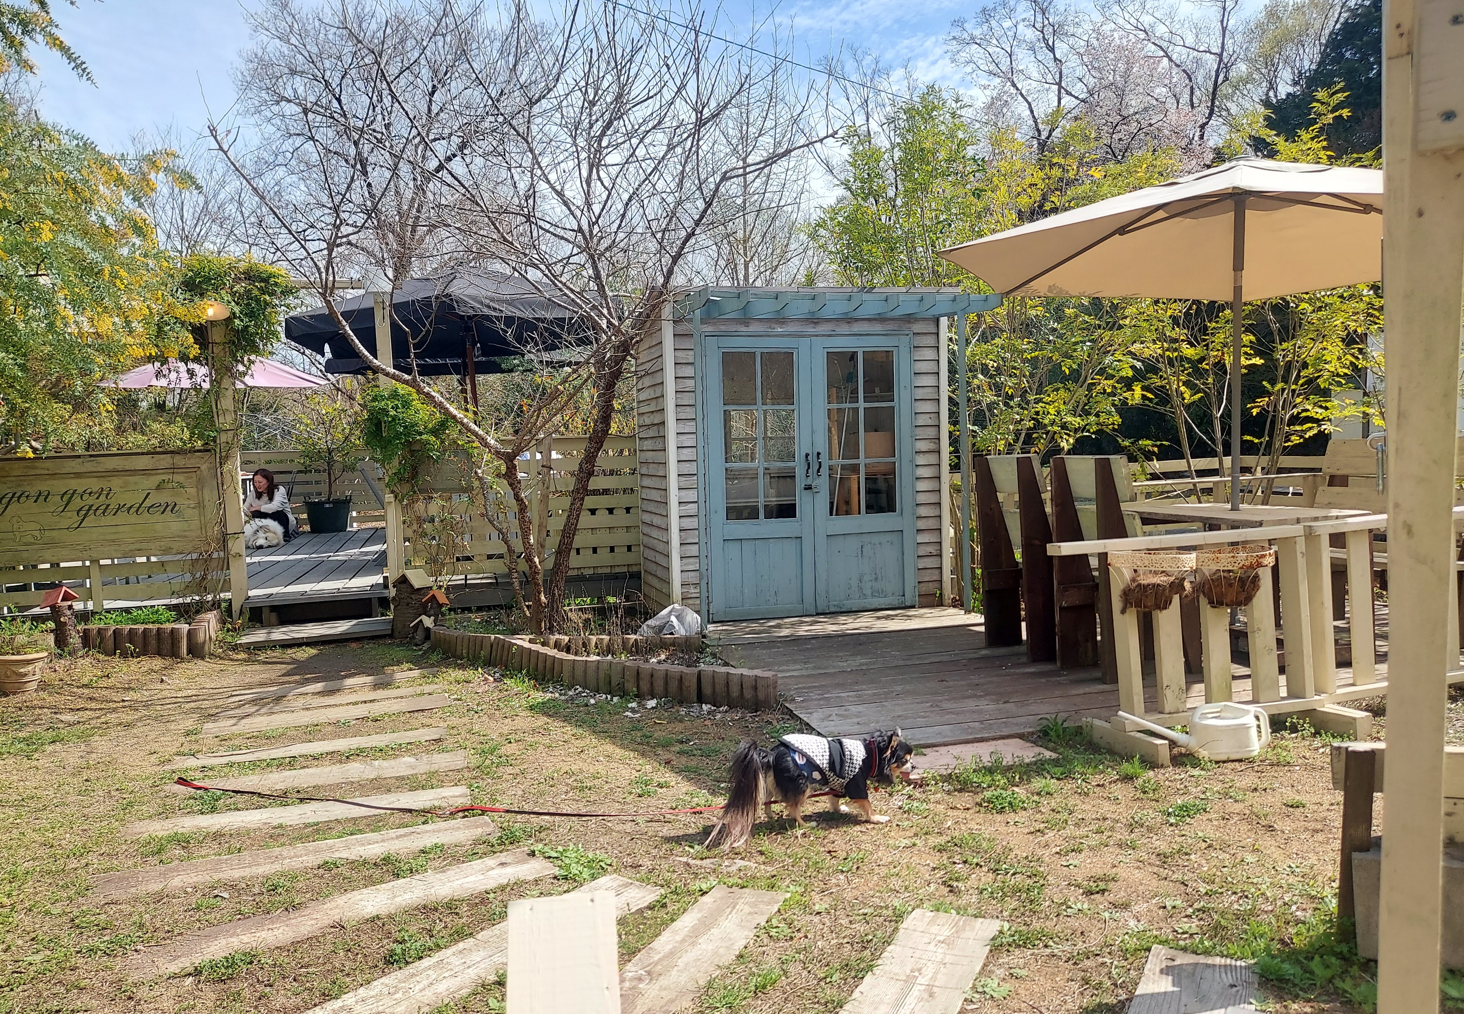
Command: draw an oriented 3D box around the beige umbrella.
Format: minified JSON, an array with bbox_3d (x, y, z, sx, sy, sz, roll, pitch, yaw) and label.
[{"bbox_3d":[2.534,-0.531,5.283,2.704,2.365,3.031,0,4,26],"label":"beige umbrella"}]

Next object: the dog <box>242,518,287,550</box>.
[{"bbox_3d":[-4.408,0.242,9.950,0.400,0.300,0.580,-2,3,-12],"label":"dog"}]

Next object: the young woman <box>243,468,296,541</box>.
[{"bbox_3d":[-4.583,-0.011,10.500,0.600,0.740,0.480,-4,4,-32],"label":"young woman"}]

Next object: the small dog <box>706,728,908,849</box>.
[{"bbox_3d":[0.233,0.771,3.006,0.580,0.277,0.190,-2,3,-14],"label":"small dog"}]

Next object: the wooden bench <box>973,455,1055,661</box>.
[{"bbox_3d":[1.533,0.222,5.084,0.551,0.938,0.490,-2,3,-15],"label":"wooden bench"}]

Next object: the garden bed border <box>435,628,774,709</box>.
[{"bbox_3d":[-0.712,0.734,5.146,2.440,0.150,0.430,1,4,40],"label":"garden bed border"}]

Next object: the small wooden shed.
[{"bbox_3d":[0.441,-0.337,6.453,1.795,1.979,1.561,-2,3,-15],"label":"small wooden shed"}]

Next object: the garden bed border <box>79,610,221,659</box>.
[{"bbox_3d":[-3.155,0.703,5.893,0.800,0.160,0.700,-1,3,2],"label":"garden bed border"}]

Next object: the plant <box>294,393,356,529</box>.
[{"bbox_3d":[-4.500,-0.513,11.700,0.700,1.600,0.700,-2,3,0],"label":"plant"}]

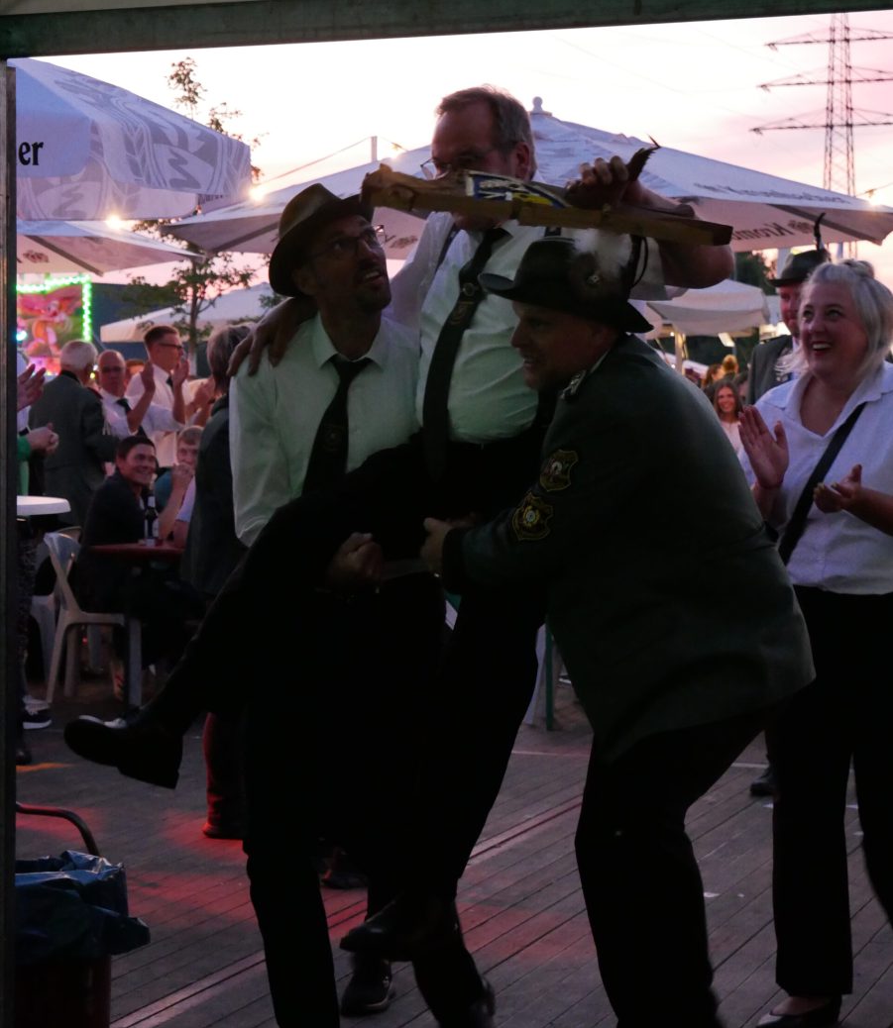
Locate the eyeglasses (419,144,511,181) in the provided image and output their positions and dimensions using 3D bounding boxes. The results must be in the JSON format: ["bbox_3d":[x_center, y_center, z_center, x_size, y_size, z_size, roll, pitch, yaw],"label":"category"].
[{"bbox_3d":[0.042,-0.673,4.580,0.145,0.050,0.140,5,15,38],"label":"eyeglasses"}]

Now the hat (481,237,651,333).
[{"bbox_3d":[0.236,-0.448,4.620,0.330,0.160,0.280,14,1,-18],"label":"hat"}]

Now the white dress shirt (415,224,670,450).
[{"bbox_3d":[0.165,-0.348,4.650,0.520,0.490,0.340,5,-1,33],"label":"white dress shirt"}]

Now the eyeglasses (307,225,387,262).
[{"bbox_3d":[-0.201,-0.528,4.700,0.140,0.050,0.140,-10,-14,-42],"label":"eyeglasses"}]

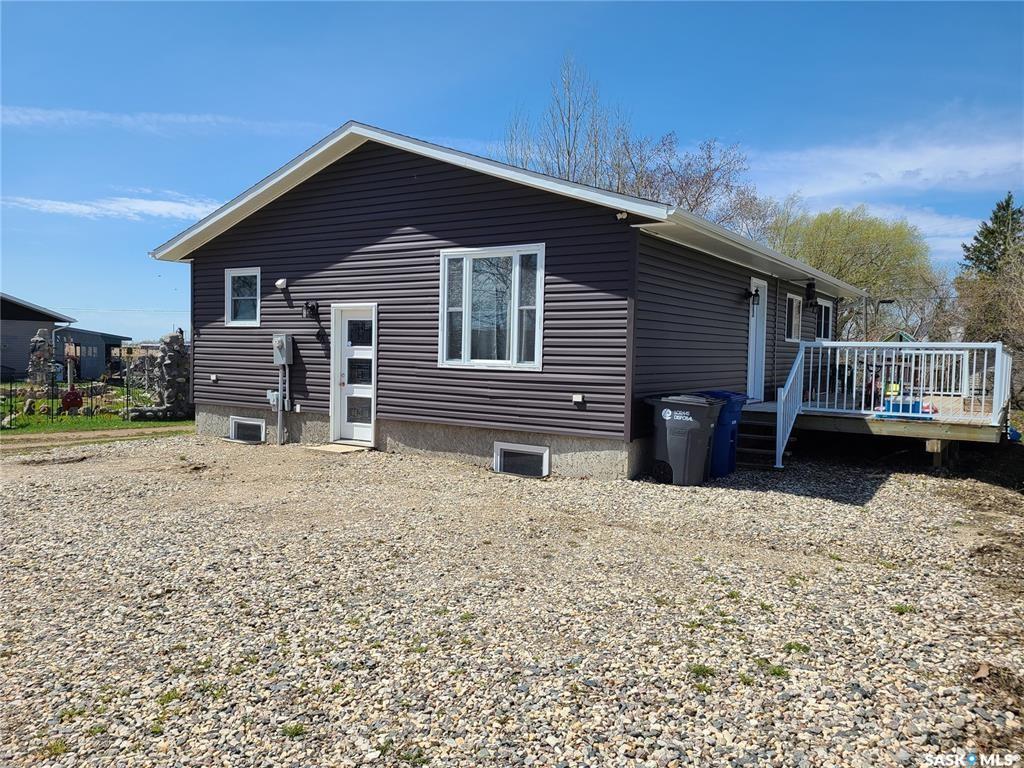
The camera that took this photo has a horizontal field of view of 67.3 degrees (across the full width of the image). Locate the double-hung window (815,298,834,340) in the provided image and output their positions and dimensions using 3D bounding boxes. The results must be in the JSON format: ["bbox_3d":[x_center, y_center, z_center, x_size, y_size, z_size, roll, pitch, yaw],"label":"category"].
[{"bbox_3d":[7.654,-1.552,18.827,0.120,0.970,1.780,3,3,33],"label":"double-hung window"}]

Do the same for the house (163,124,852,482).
[{"bbox_3d":[1.415,-1.562,17.029,9.790,4.850,13.940,3,3,33],"label":"house"}]

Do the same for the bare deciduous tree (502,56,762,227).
[{"bbox_3d":[5.460,-7.071,33.679,11.300,14.660,9.000,1,3,9],"label":"bare deciduous tree"}]

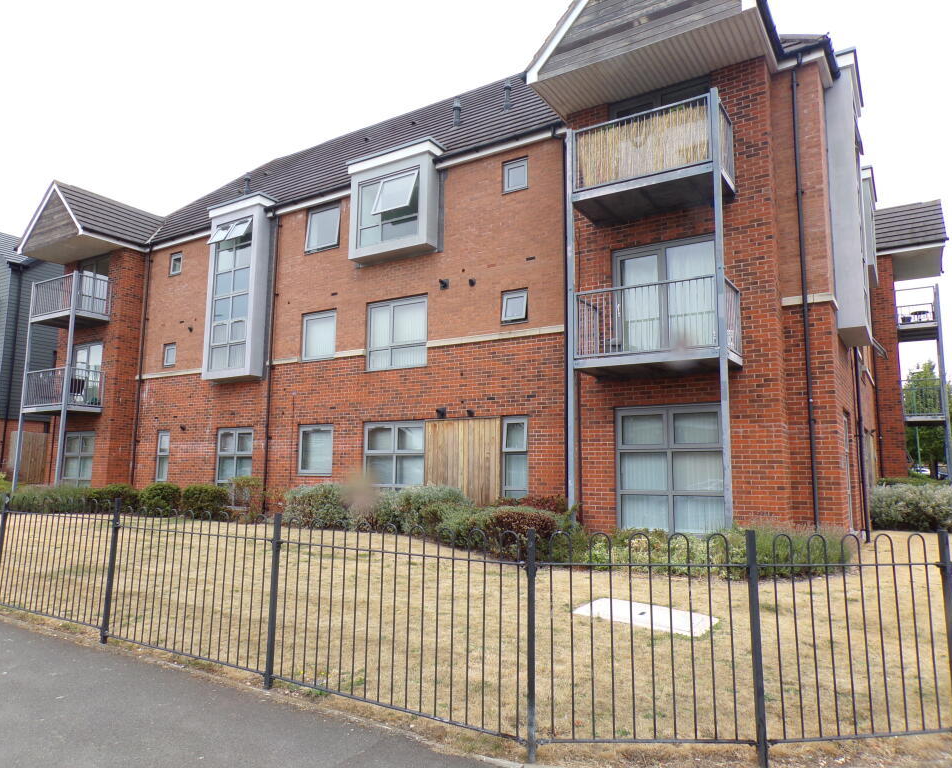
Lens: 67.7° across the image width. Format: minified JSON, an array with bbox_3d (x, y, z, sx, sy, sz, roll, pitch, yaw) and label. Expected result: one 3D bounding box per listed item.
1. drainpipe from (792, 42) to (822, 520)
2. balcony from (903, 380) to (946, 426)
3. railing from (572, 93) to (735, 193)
[{"bbox_3d":[5.044,-1.416,10.860,0.090,7.400,0.120,-4,-9,34],"label":"drainpipe"},{"bbox_3d":[13.343,0.595,21.024,1.080,1.230,2.300,-4,-9,34],"label":"balcony"},{"bbox_3d":[2.804,-3.605,11.317,2.280,1.090,1.150,-4,-9,34],"label":"railing"}]

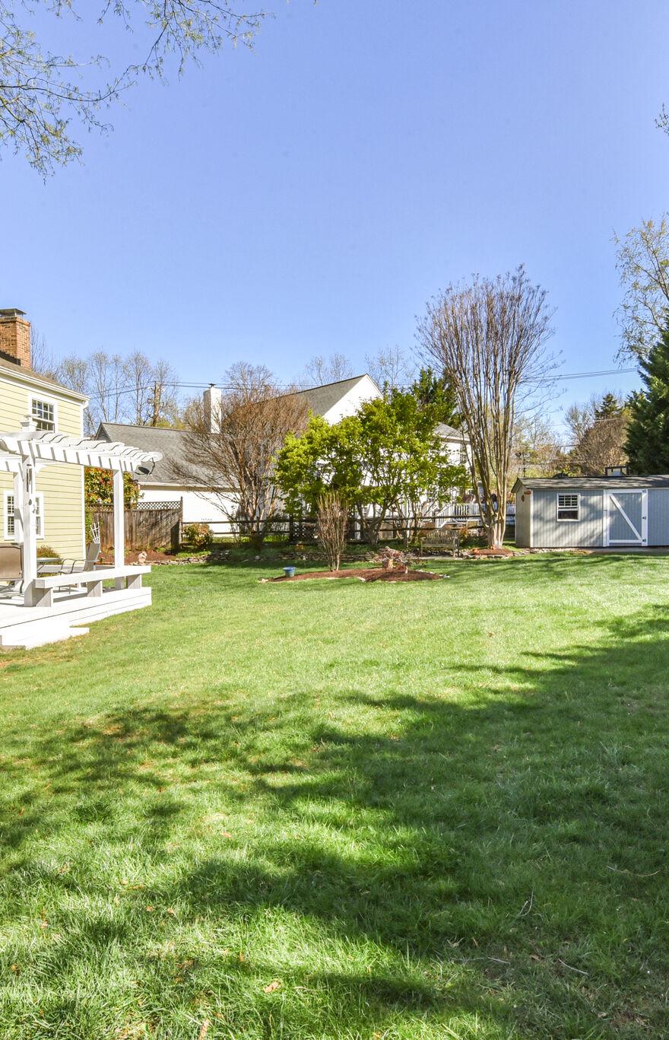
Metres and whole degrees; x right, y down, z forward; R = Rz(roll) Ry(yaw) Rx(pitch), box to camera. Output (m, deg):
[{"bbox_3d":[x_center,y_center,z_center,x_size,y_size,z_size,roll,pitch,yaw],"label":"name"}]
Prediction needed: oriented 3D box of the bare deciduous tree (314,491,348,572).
[{"bbox_3d":[-0.081,0.316,16.998,0.960,2.240,0.960,-1,0,0],"label":"bare deciduous tree"}]

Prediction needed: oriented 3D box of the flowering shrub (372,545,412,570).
[{"bbox_3d":[1.562,1.021,16.394,1.090,0.690,1.090,-1,0,0],"label":"flowering shrub"}]

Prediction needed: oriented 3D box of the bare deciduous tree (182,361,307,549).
[{"bbox_3d":[-3.451,-2.483,23.017,4.760,7.090,4.760,-1,0,0],"label":"bare deciduous tree"}]

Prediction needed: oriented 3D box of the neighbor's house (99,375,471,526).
[{"bbox_3d":[-3.051,-3.921,37.526,20.000,10.200,13.000,-1,0,-29],"label":"neighbor's house"}]

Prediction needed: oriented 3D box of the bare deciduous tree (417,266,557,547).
[{"bbox_3d":[5.013,-3.736,20.024,4.620,9.280,4.620,-1,0,0],"label":"bare deciduous tree"}]

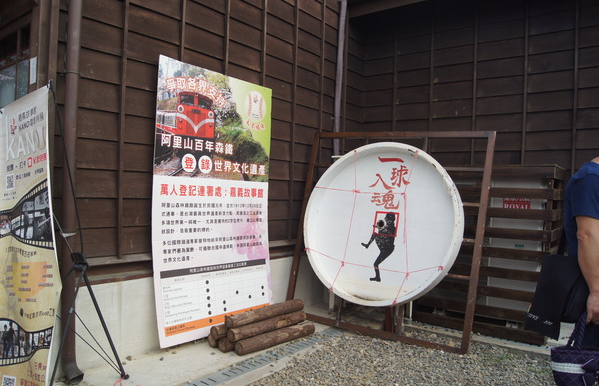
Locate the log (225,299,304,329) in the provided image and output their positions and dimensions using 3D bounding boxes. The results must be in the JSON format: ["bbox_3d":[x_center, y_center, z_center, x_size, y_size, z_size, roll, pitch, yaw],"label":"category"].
[{"bbox_3d":[-0.245,0.933,3.496,0.095,0.095,0.760,3,1,42],"label":"log"}]

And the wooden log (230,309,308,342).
[{"bbox_3d":[-0.226,1.016,3.436,0.091,0.091,0.745,3,1,43],"label":"wooden log"}]

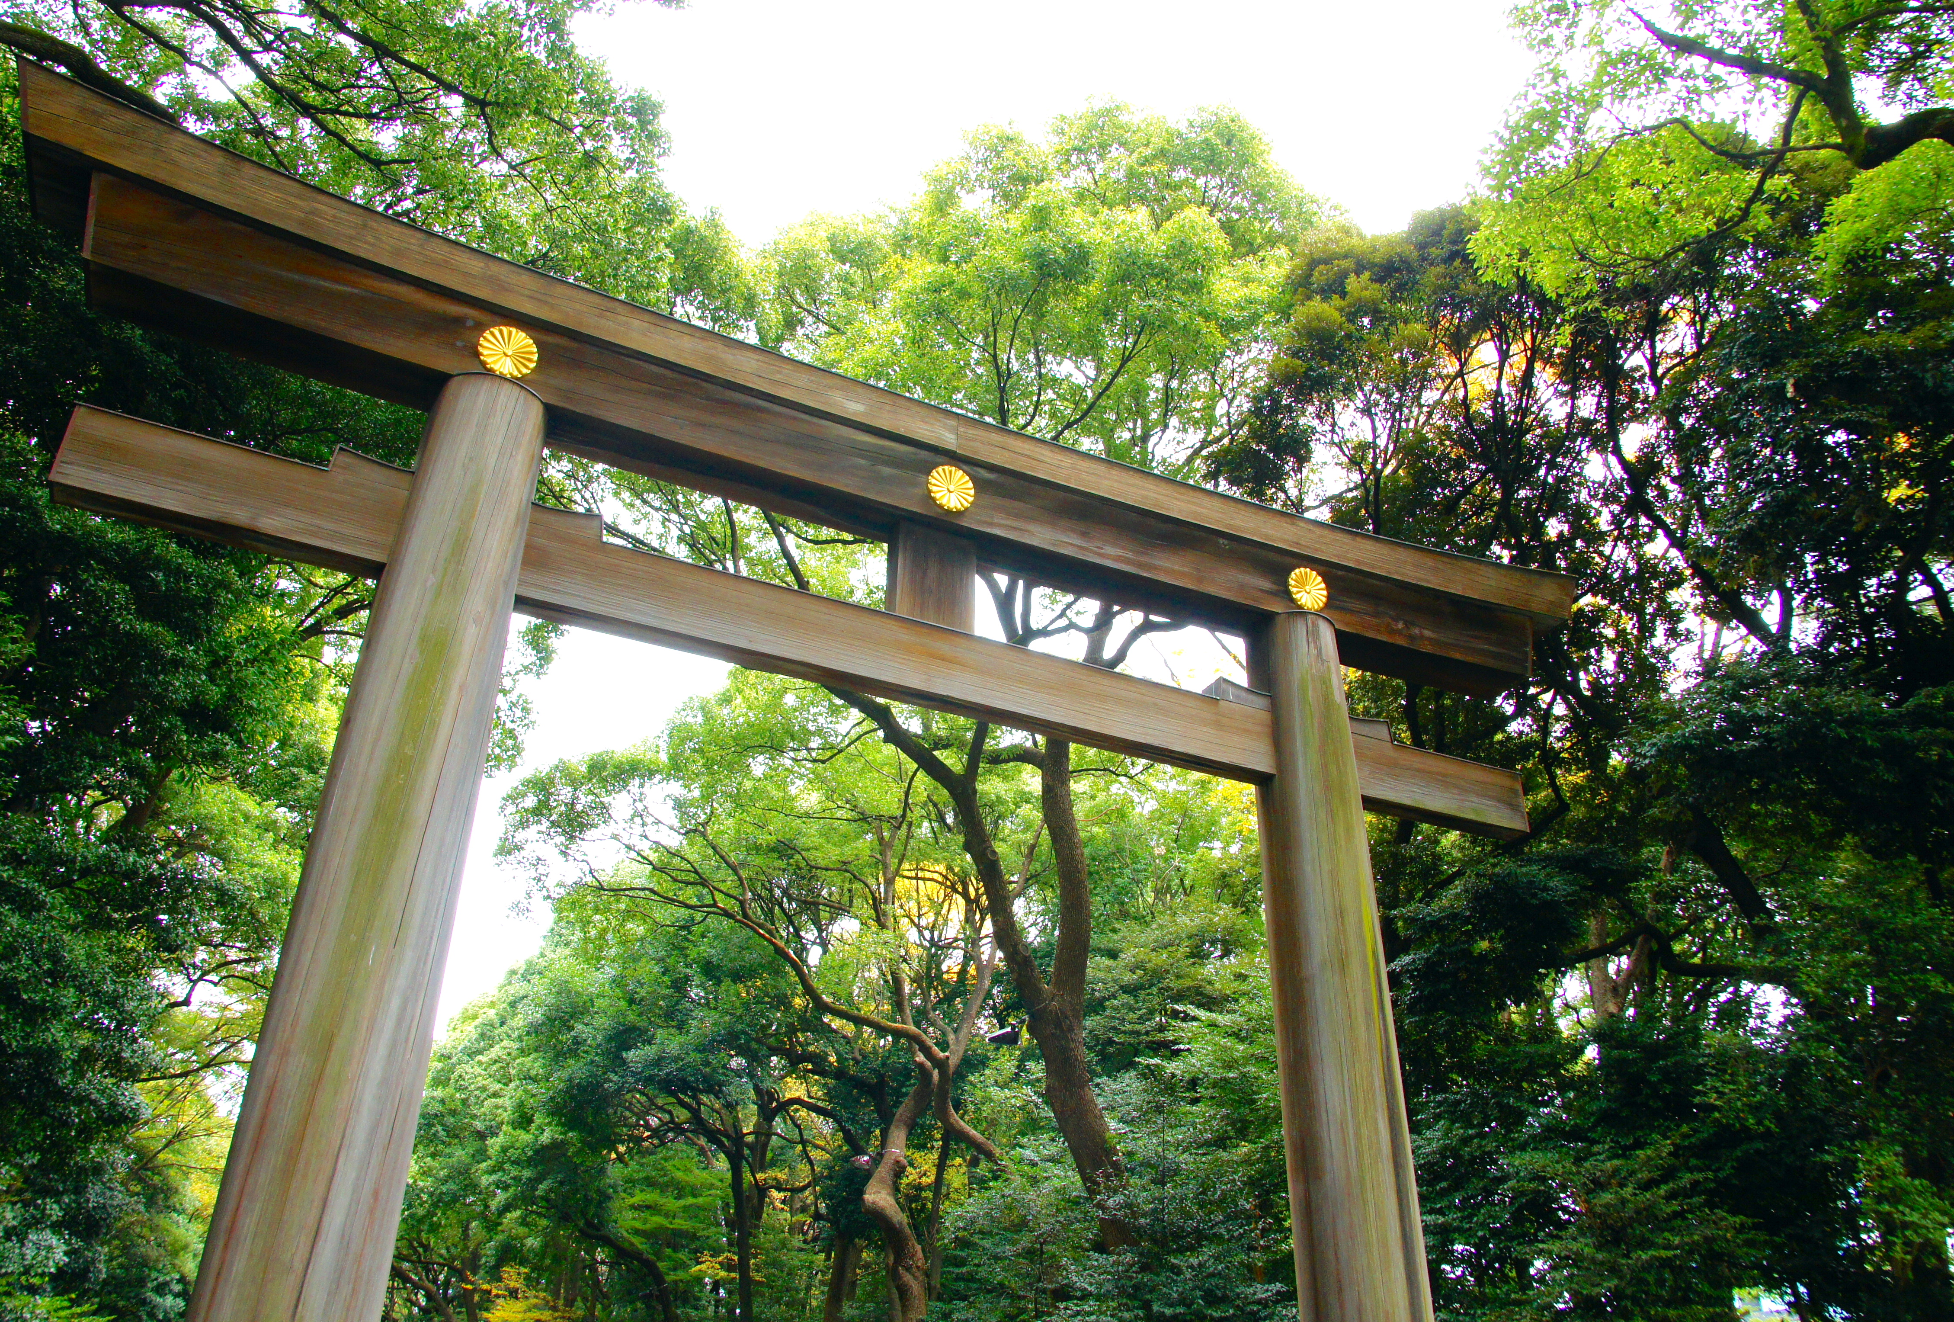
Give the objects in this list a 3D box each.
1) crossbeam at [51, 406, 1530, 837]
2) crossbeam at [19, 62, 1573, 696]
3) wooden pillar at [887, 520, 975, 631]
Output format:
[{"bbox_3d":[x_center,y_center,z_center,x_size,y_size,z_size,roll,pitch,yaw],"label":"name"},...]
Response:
[{"bbox_3d":[-0.420,0.051,12.934,14.298,0.751,0.314,14,-33,-21],"label":"crossbeam"},{"bbox_3d":[-0.378,-1.994,14.141,16.818,1.761,1.027,14,-33,-21],"label":"crossbeam"},{"bbox_3d":[-0.433,-0.733,13.429,0.827,1.137,0.237,14,-33,-21],"label":"wooden pillar"}]

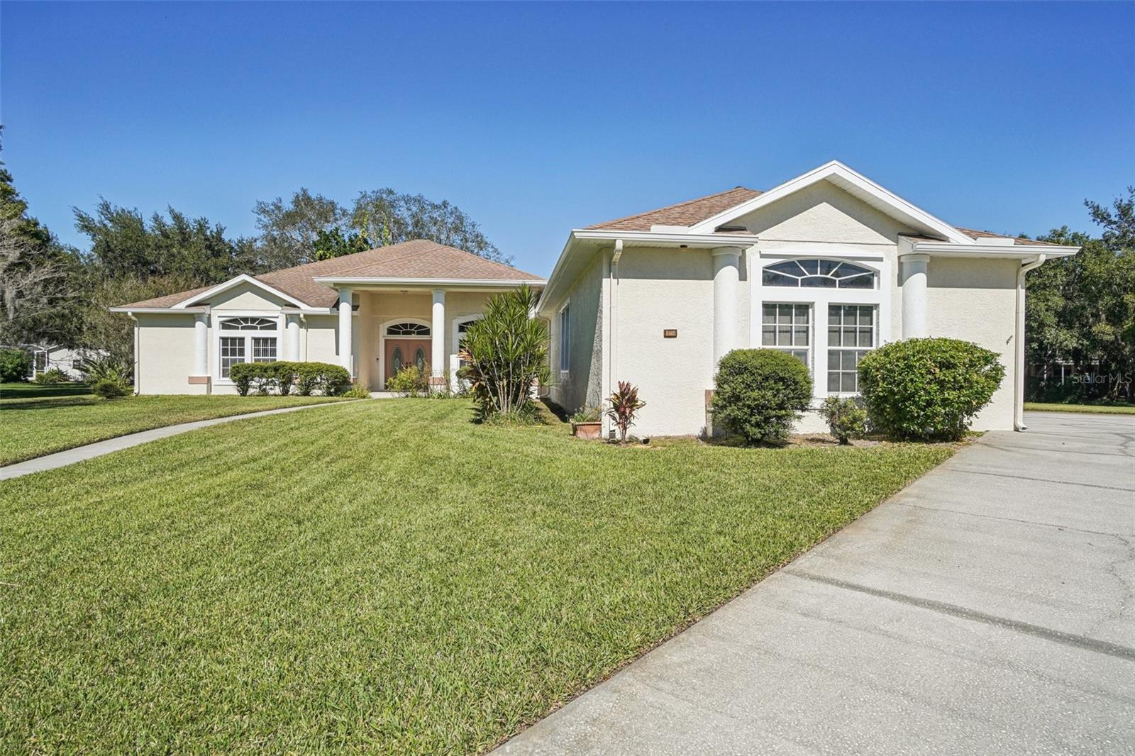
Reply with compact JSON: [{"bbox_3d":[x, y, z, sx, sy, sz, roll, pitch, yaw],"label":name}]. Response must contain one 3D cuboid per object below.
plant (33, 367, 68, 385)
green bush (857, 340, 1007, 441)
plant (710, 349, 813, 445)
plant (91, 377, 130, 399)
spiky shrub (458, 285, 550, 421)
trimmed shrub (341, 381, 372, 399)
[{"bbox_3d":[-37.310,-0.080,41.000,2.000,1.200,1.800,0,1,-6],"label":"plant"},{"bbox_3d":[5.678,0.177,8.900,2.000,1.600,1.600,0,1,-6],"label":"green bush"},{"bbox_3d":[2.944,0.282,8.600,1.430,1.450,1.400,0,1,-6],"label":"plant"},{"bbox_3d":[-15.511,0.354,19.300,1.100,0.670,0.950,0,1,-6],"label":"plant"},{"bbox_3d":[-1.478,-0.649,13.300,2.100,3.060,1.950,0,1,-6],"label":"spiky shrub"},{"bbox_3d":[-6.864,0.376,18.500,1.000,0.580,0.850,0,1,-6],"label":"trimmed shrub"}]

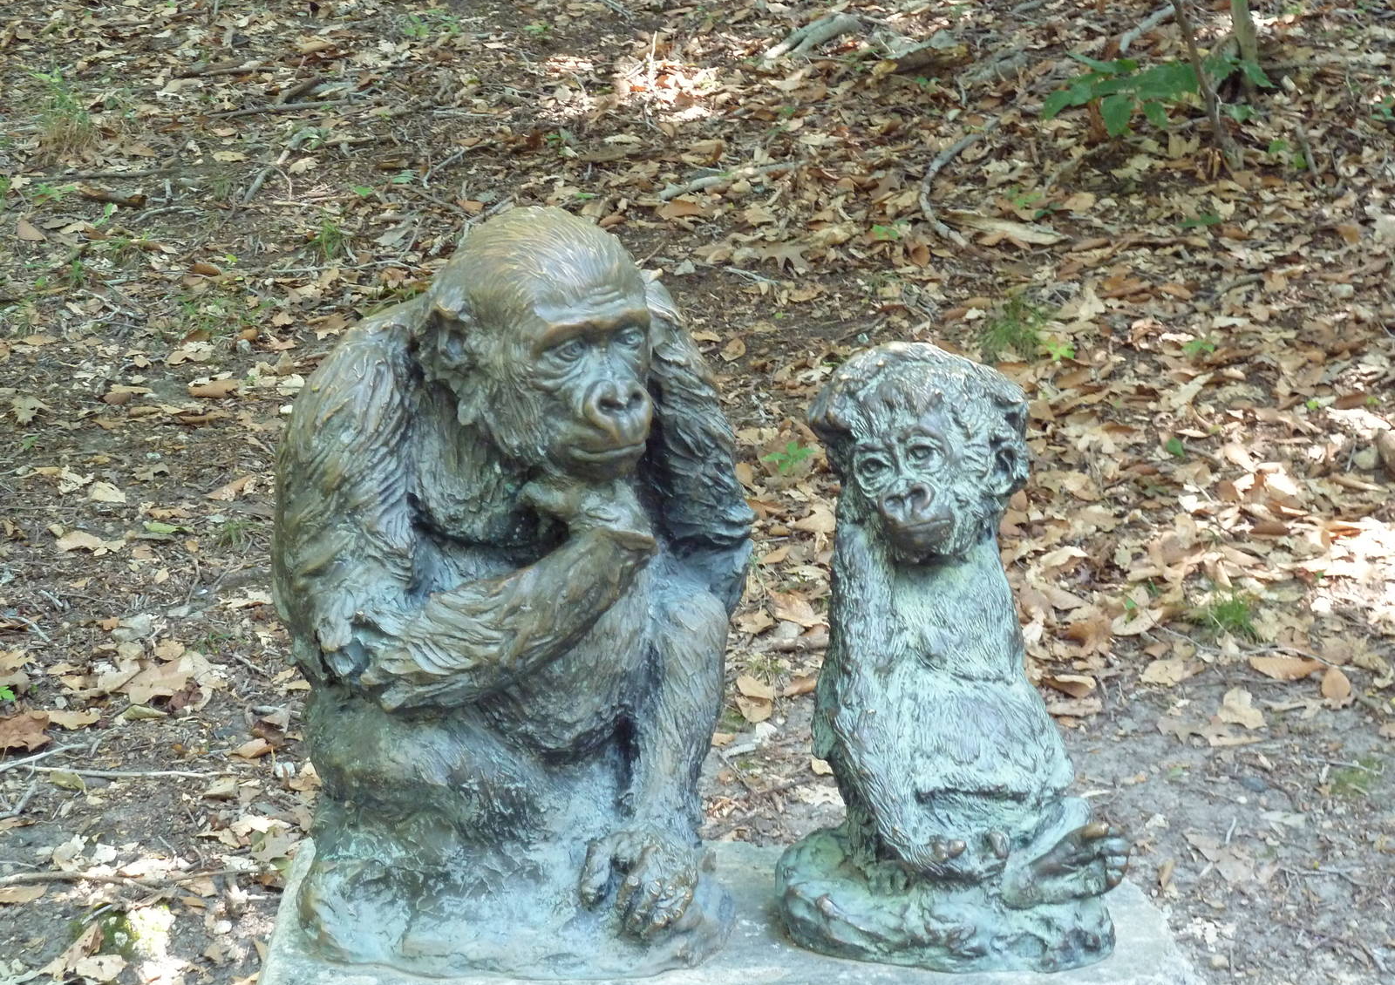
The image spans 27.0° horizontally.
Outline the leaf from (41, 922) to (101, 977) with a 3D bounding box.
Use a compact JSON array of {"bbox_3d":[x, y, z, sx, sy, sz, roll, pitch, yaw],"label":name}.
[{"bbox_3d":[-0.707,0.515,3.271,0.038,0.025,0.100,11,25,26],"label":"leaf"}]

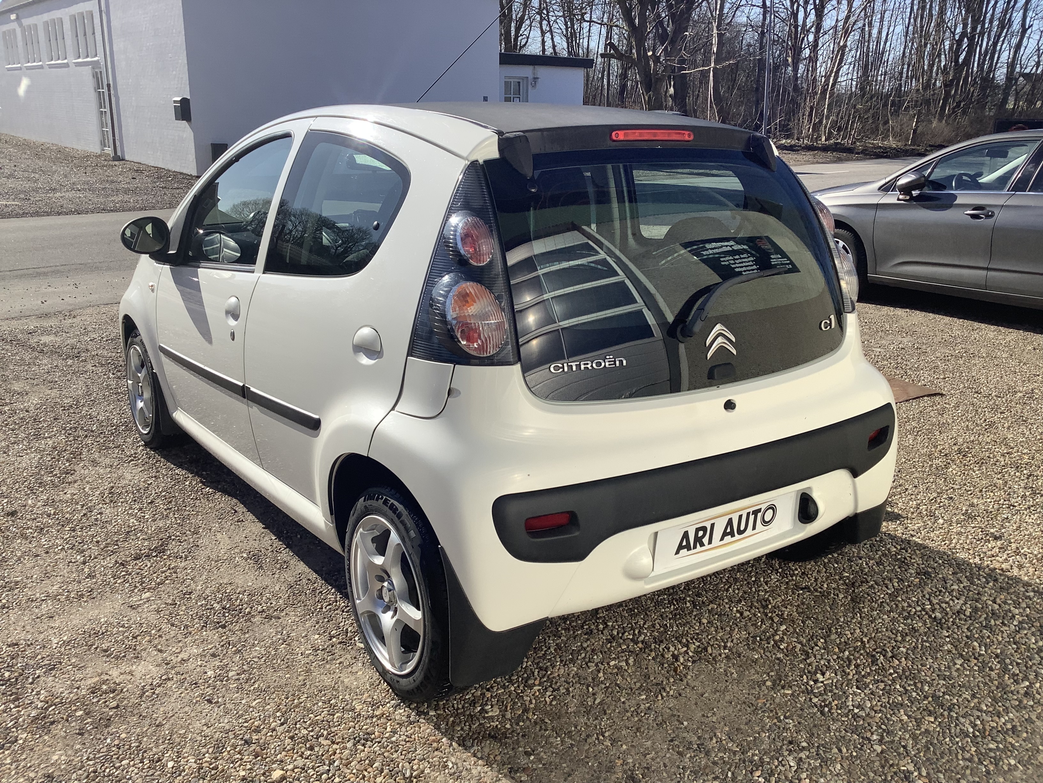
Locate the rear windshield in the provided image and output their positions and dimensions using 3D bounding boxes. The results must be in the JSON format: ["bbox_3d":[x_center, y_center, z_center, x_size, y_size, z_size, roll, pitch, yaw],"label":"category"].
[{"bbox_3d":[0.415,-0.313,2.368,1.110,0.650,0.110,-10,-9,-34],"label":"rear windshield"}]

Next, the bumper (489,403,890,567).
[{"bbox_3d":[0.515,0.208,2.349,1.390,0.195,0.130,-10,18,-34],"label":"bumper"}]

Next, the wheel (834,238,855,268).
[{"bbox_3d":[2.905,-1.176,8.606,0.160,0.460,0.460,-10,18,-35],"label":"wheel"}]

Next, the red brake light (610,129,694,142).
[{"bbox_3d":[0.340,-0.655,2.394,0.290,0.034,0.030,-10,13,-34],"label":"red brake light"}]

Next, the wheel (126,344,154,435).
[{"bbox_3d":[-1.614,-0.015,4.131,0.150,0.390,0.390,-10,18,-34],"label":"wheel"}]

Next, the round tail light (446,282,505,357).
[{"bbox_3d":[-0.103,-0.158,2.023,0.135,0.168,0.065,-7,6,-26],"label":"round tail light"}]

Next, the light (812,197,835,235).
[{"bbox_3d":[0.879,-0.498,2.723,0.100,0.115,0.060,-12,9,-40],"label":"light"}]

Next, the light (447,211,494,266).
[{"bbox_3d":[-0.111,-0.338,2.052,0.100,0.115,0.060,-7,7,-28],"label":"light"}]

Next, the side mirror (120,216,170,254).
[{"bbox_3d":[-1.342,-0.563,3.348,0.180,0.138,0.110,-10,18,-34],"label":"side mirror"}]

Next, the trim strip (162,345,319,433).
[{"bbox_3d":[-0.958,-0.048,3.005,0.030,0.045,1.550,-10,15,-34],"label":"trim strip"}]

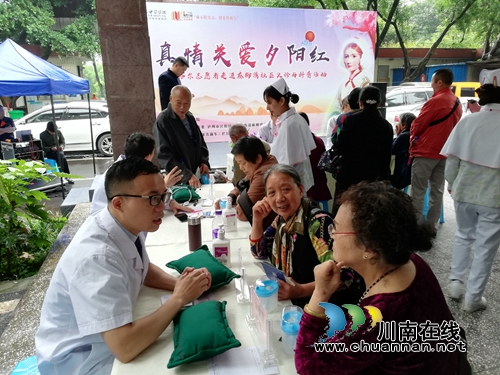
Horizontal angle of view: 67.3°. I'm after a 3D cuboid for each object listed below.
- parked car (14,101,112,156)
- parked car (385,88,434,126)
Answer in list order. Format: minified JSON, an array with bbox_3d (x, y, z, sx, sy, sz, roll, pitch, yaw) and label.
[{"bbox_3d":[-5.656,-1.793,11.654,4.750,1.580,1.830,-3,13,-6],"label":"parked car"},{"bbox_3d":[4.188,-2.163,11.637,4.600,1.680,1.800,-7,14,-22],"label":"parked car"}]

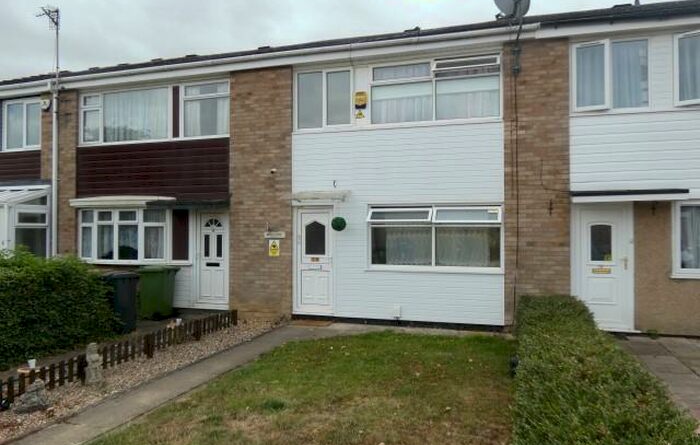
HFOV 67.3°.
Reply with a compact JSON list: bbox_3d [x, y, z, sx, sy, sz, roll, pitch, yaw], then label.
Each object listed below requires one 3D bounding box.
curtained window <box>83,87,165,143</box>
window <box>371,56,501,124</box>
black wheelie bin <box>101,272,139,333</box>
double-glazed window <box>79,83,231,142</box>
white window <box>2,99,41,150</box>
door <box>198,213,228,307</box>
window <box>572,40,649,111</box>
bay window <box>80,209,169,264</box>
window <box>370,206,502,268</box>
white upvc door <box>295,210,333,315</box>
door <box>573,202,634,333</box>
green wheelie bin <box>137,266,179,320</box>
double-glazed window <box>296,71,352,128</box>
[{"bbox_3d":[-4.780,-2.251,11.150,2.310,1.141,0.100,0,-1,18],"label":"curtained window"},{"bbox_3d":[1.450,-2.276,9.139,2.310,1.159,0.130,0,-1,18],"label":"window"},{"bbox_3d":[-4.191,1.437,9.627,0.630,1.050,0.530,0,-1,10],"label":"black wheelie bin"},{"bbox_3d":[-4.214,-2.290,11.234,3.824,1.114,0.100,0,-1,18],"label":"double-glazed window"},{"bbox_3d":[-7.671,-2.278,12.356,1.184,1.137,0.100,0,-1,18],"label":"white window"},{"bbox_3d":[-2.757,0.751,10.701,0.728,1.948,0.090,0,-1,18],"label":"door"},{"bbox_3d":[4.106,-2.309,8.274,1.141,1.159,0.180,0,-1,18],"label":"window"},{"bbox_3d":[-4.834,0.292,11.018,2.270,1.140,0.260,0,-1,18],"label":"bay window"},{"bbox_3d":[1.451,0.248,9.084,2.301,1.132,0.130,0,-1,18],"label":"window"},{"bbox_3d":[-0.656,0.729,10.019,0.750,2.034,0.090,0,-1,18],"label":"white upvc door"},{"bbox_3d":[3.993,0.669,8.320,0.904,2.000,0.090,0,-1,18],"label":"door"},{"bbox_3d":[-3.823,1.380,10.530,0.690,1.040,0.550,0,-1,18],"label":"green wheelie bin"},{"bbox_3d":[-0.488,-2.332,10.025,1.156,1.092,0.100,0,-1,18],"label":"double-glazed window"}]

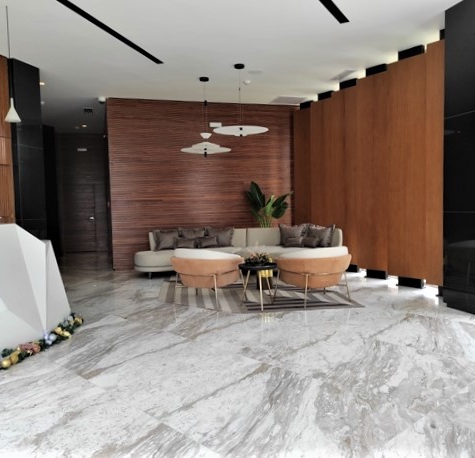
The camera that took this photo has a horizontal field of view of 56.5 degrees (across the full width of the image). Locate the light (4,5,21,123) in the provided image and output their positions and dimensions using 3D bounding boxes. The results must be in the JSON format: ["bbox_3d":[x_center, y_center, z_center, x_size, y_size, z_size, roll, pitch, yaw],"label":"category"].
[{"bbox_3d":[-2.515,-1.815,4.872,0.180,1.270,0.180,-1,3,0],"label":"light"}]

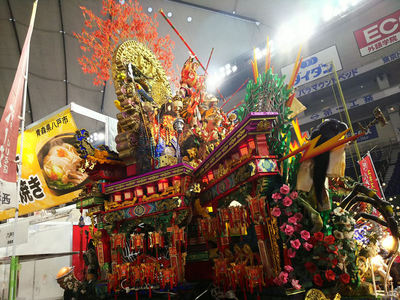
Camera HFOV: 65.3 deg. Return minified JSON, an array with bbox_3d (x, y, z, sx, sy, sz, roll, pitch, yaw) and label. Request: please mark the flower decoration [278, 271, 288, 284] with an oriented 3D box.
[{"bbox_3d":[0.816,1.246,3.050,0.095,0.115,0.075,-9,-19,11],"label":"flower decoration"}]

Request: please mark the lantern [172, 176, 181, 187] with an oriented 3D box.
[{"bbox_3d":[-0.429,0.575,5.700,0.155,0.200,0.155,-21,-24,39],"label":"lantern"}]

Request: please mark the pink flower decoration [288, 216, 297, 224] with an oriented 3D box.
[{"bbox_3d":[1.214,0.922,4.080,0.118,0.110,0.100,-12,-16,8],"label":"pink flower decoration"}]

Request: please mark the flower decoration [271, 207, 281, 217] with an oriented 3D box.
[{"bbox_3d":[0.983,0.796,4.020,0.125,0.120,0.100,-12,-16,8],"label":"flower decoration"}]

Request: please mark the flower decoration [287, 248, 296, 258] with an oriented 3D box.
[{"bbox_3d":[1.216,1.367,4.120,0.118,0.115,0.100,-12,-16,8],"label":"flower decoration"}]

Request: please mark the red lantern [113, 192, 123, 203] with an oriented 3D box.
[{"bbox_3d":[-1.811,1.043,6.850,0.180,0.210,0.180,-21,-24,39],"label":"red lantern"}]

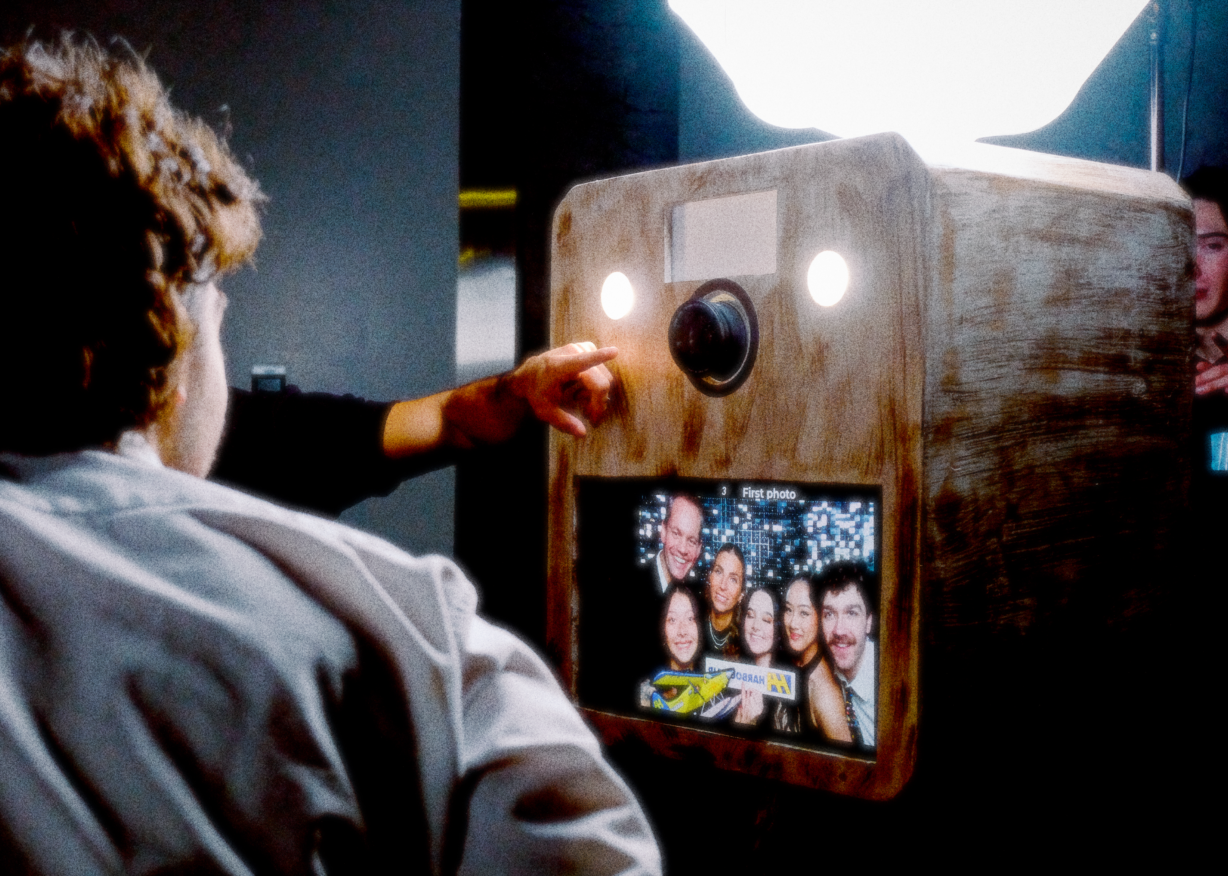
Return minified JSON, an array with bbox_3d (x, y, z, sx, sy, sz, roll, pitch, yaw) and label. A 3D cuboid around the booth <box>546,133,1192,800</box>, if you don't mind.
[{"bbox_3d":[0.269,0.028,1.929,0.435,0.618,0.551,1,0,-40],"label":"booth"}]

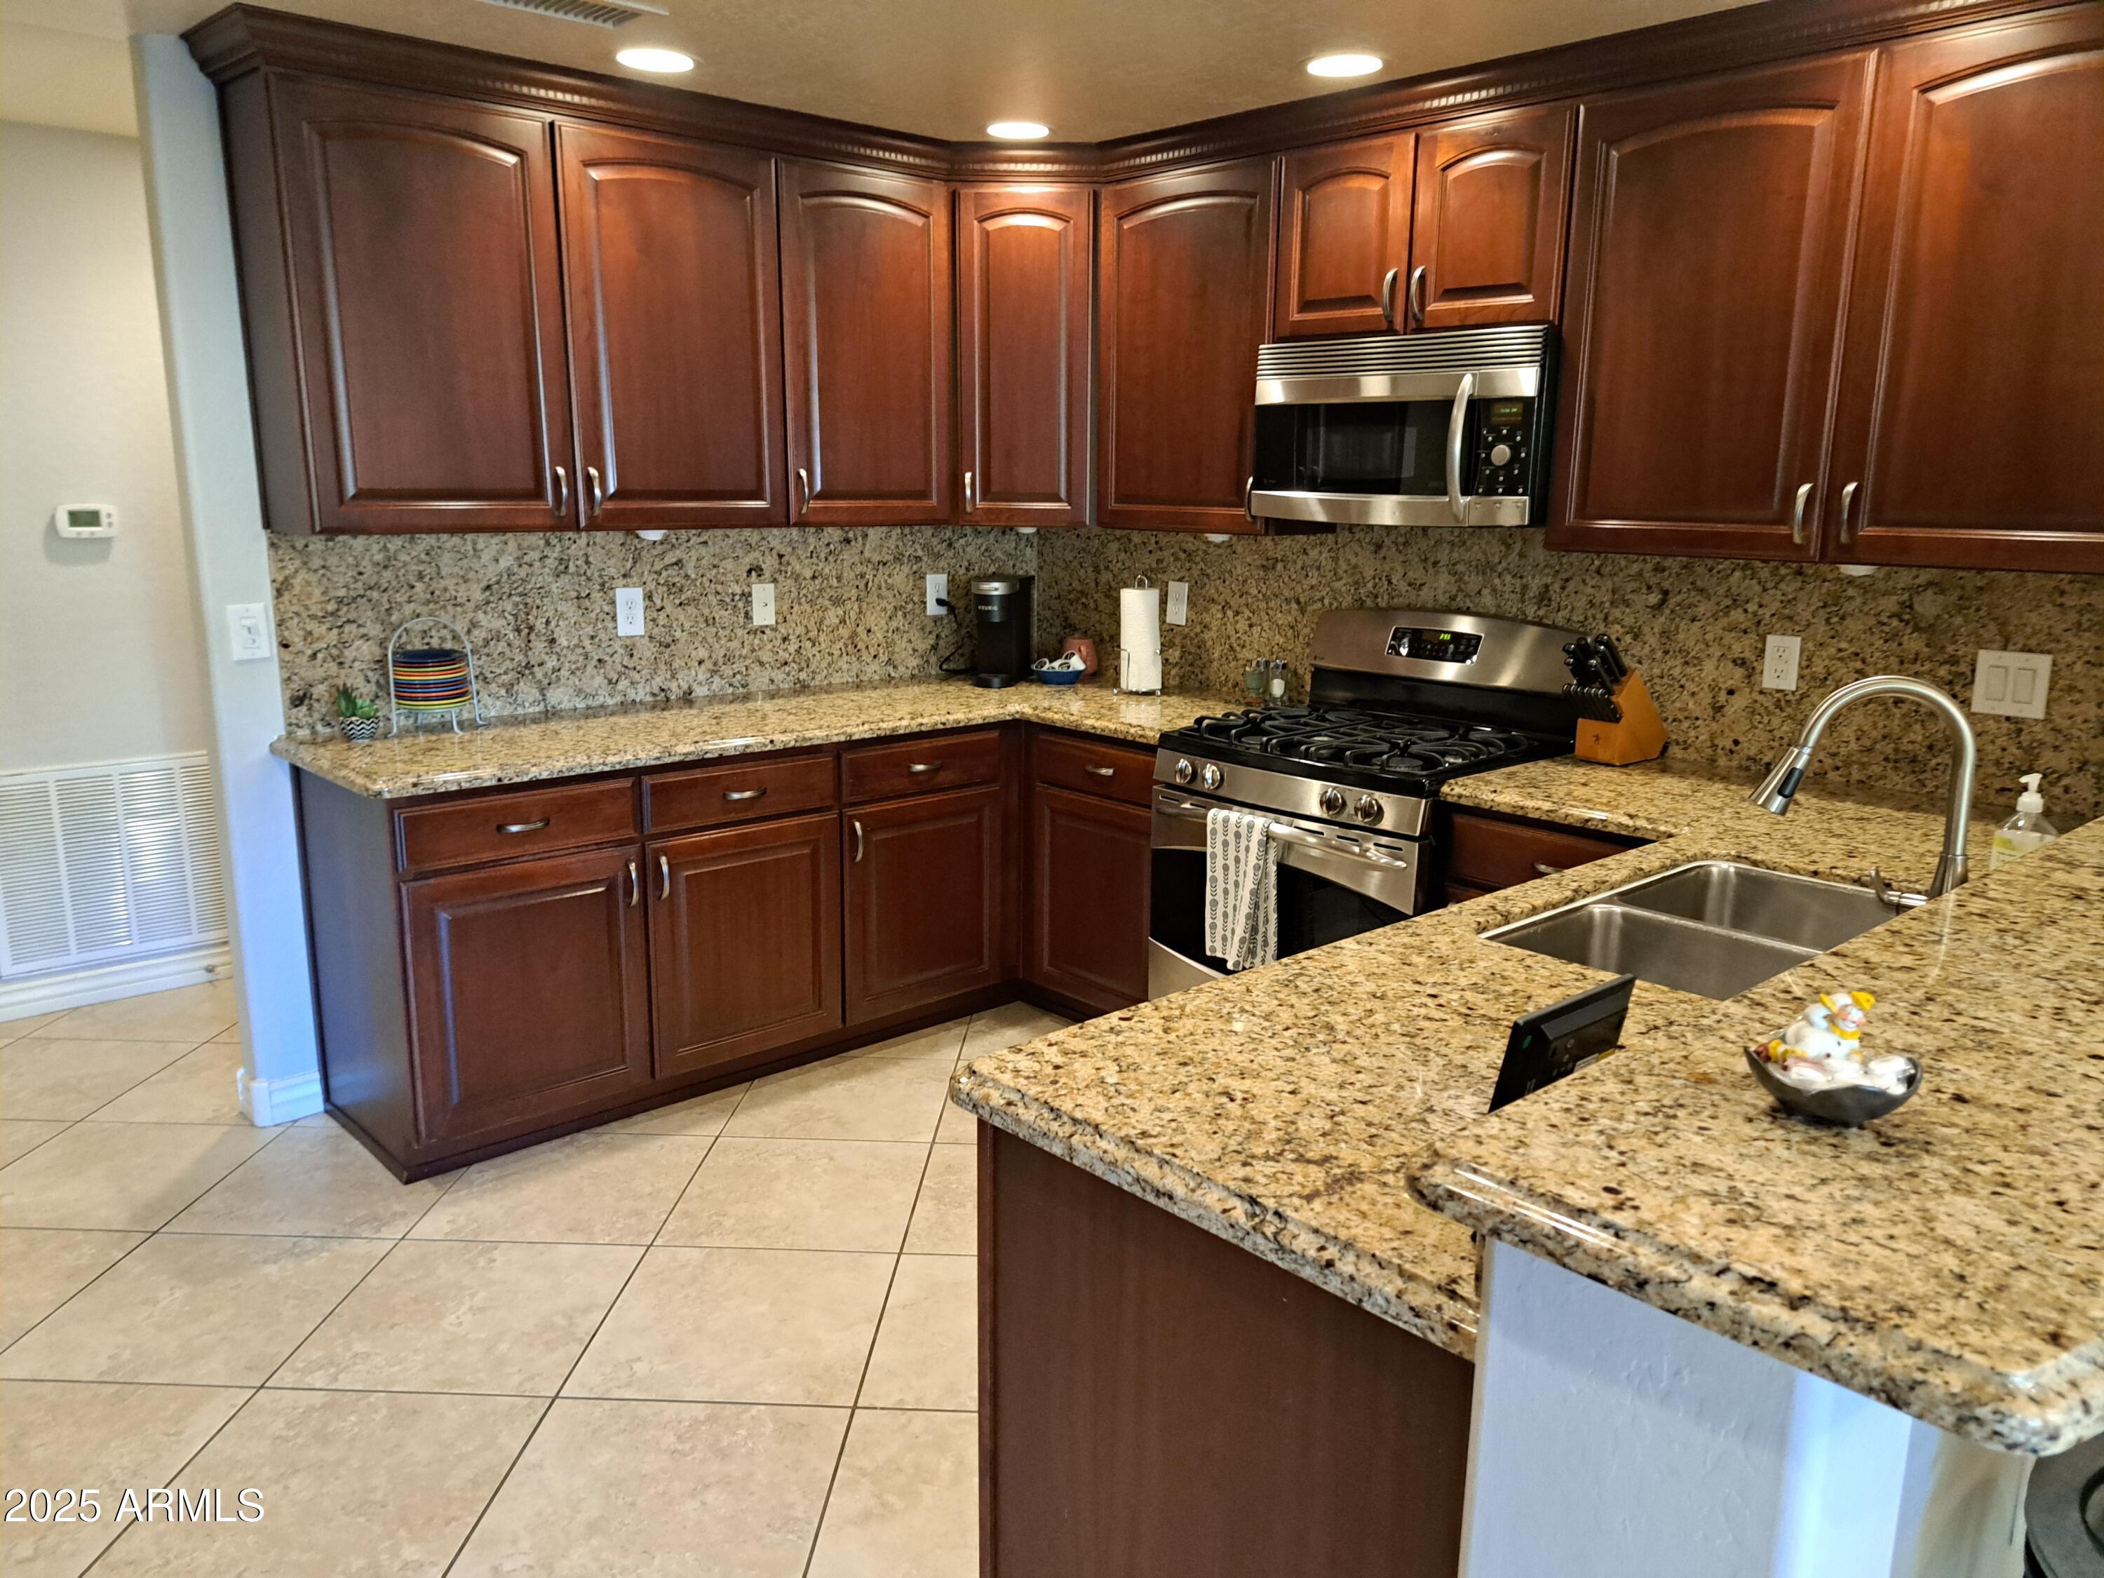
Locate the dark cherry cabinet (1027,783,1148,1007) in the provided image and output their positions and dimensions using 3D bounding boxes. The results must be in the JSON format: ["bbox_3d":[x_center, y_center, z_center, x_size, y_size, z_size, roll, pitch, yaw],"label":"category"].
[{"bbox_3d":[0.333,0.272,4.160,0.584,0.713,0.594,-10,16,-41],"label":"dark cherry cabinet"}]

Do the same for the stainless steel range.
[{"bbox_3d":[0.740,0.174,3.575,0.703,1.193,0.757,-10,16,-41],"label":"stainless steel range"}]

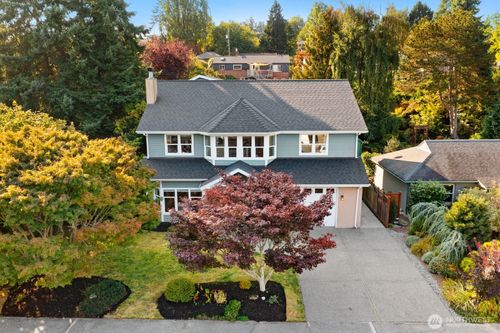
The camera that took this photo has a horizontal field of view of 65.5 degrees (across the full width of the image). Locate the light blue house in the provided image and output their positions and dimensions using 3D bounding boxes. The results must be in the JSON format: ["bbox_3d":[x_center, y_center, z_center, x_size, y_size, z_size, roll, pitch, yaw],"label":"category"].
[{"bbox_3d":[0.175,-1.569,24.816,12.400,8.150,11.000,0,12,0],"label":"light blue house"}]

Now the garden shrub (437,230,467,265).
[{"bbox_3d":[8.850,3.536,17.104,1.250,1.500,1.200,0,11,0],"label":"garden shrub"}]

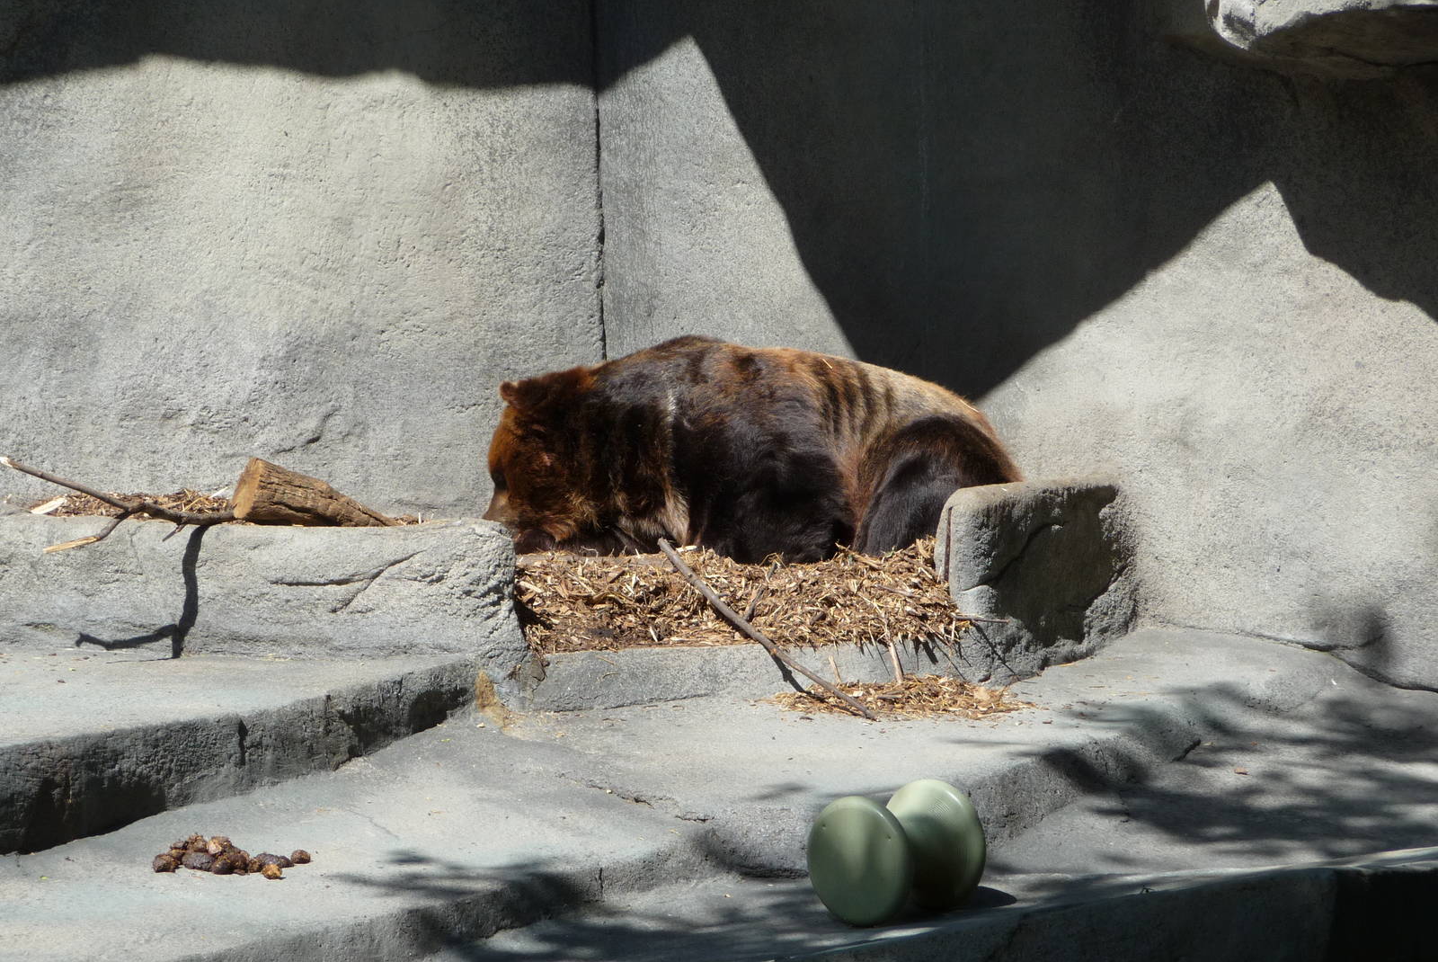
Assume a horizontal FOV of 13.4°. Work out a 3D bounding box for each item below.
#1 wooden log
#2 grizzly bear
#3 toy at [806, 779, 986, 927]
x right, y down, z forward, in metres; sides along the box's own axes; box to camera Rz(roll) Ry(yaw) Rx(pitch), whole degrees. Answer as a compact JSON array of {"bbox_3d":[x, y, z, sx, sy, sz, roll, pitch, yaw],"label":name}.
[{"bbox_3d":[-1.214,0.036,18.400,0.490,0.190,0.190,-4,9,-19],"label":"wooden log"},{"bbox_3d":[0.100,-0.111,18.500,1.590,0.660,0.800,-1,9,0],"label":"grizzly bear"},{"bbox_3d":[0.475,0.997,16.400,0.350,0.352,0.350,7,12,40],"label":"toy"}]

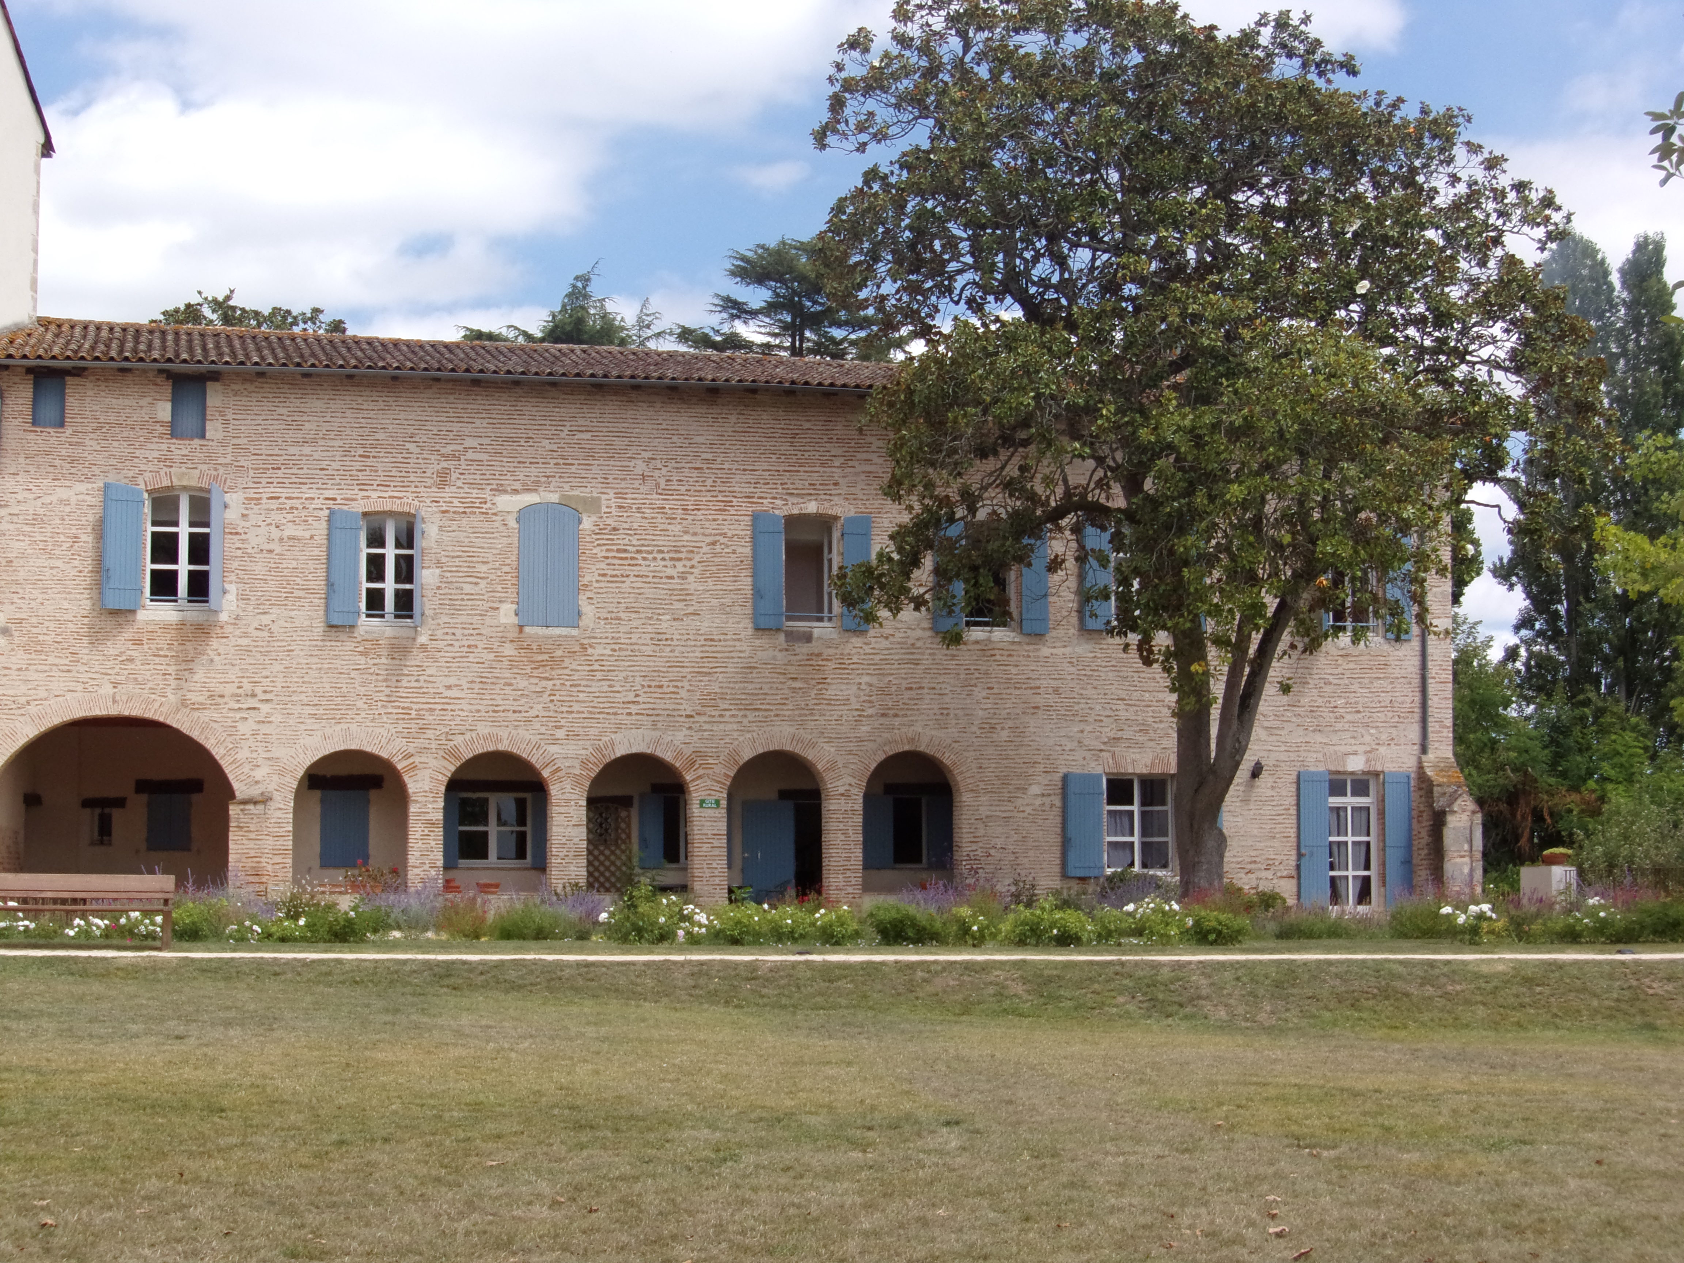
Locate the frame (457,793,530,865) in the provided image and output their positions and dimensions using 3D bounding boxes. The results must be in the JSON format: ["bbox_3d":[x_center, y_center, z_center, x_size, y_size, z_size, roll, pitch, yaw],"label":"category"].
[{"bbox_3d":[-5.883,3.335,42.746,1.176,1.175,0.100,1,-4,-11],"label":"frame"}]

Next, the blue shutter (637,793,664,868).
[{"bbox_3d":[-3.255,3.407,43.167,0.429,1.287,0.050,1,-4,-11],"label":"blue shutter"}]

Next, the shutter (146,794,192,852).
[{"bbox_3d":[-11.189,3.188,42.099,0.727,0.948,0.060,1,-4,-11],"label":"shutter"}]

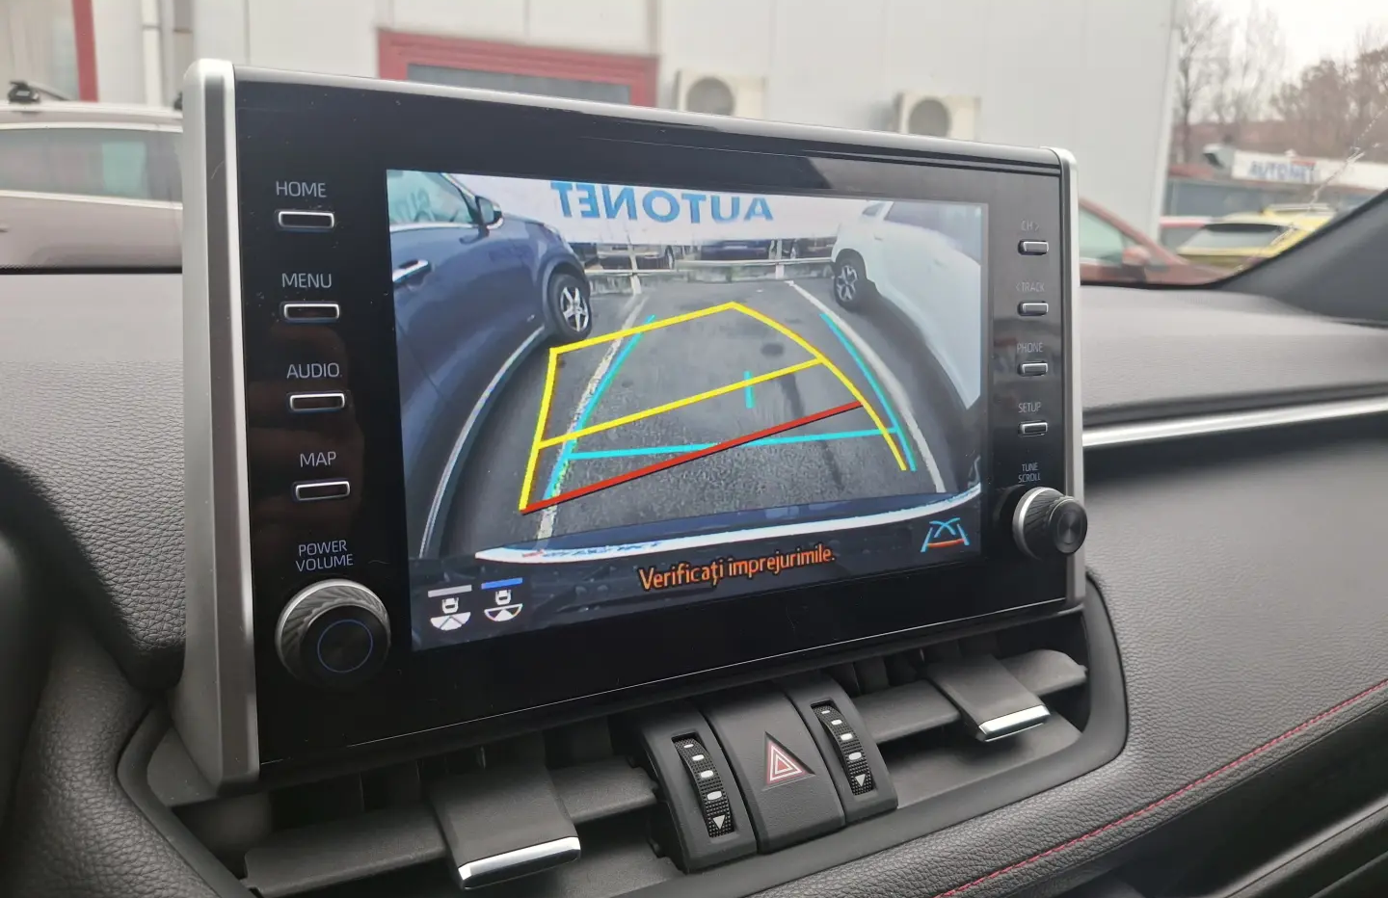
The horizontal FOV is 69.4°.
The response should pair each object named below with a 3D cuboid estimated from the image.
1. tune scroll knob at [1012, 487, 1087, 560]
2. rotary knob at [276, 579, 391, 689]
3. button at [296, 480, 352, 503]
[{"bbox_3d":[0.110,0.023,0.308,0.023,0.023,0.013,-5,6,-30],"label":"tune scroll knob"},{"bbox_3d":[-0.072,0.039,0.203,0.023,0.023,0.013,-5,6,-30],"label":"rotary knob"},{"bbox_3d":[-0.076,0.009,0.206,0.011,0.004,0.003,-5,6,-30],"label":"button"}]

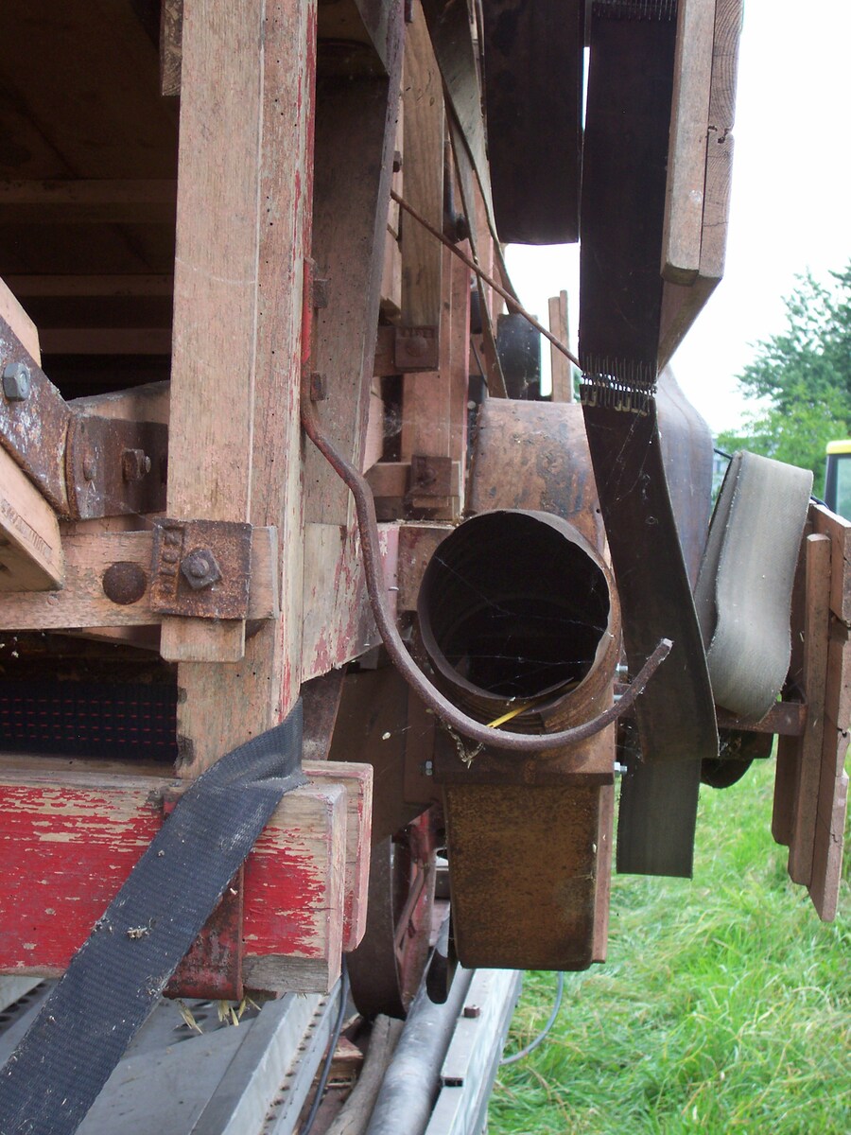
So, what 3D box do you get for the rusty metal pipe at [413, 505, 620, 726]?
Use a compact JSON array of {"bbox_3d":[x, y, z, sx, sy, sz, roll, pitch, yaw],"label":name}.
[{"bbox_3d":[0.081,0.065,1.825,0.159,0.159,0.220,3,-17,5],"label":"rusty metal pipe"}]

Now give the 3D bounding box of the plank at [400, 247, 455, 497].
[{"bbox_3d":[0.002,-0.239,2.620,0.060,0.322,0.035,2,8,6],"label":"plank"}]

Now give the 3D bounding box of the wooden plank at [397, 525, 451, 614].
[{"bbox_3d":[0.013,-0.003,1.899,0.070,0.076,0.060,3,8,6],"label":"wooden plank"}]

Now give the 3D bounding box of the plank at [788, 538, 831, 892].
[{"bbox_3d":[0.392,0.145,2.180,0.024,0.352,0.045,2,8,0],"label":"plank"}]

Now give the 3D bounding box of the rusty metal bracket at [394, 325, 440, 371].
[{"bbox_3d":[-0.010,-0.262,2.550,0.052,0.052,0.020,2,8,6],"label":"rusty metal bracket"}]

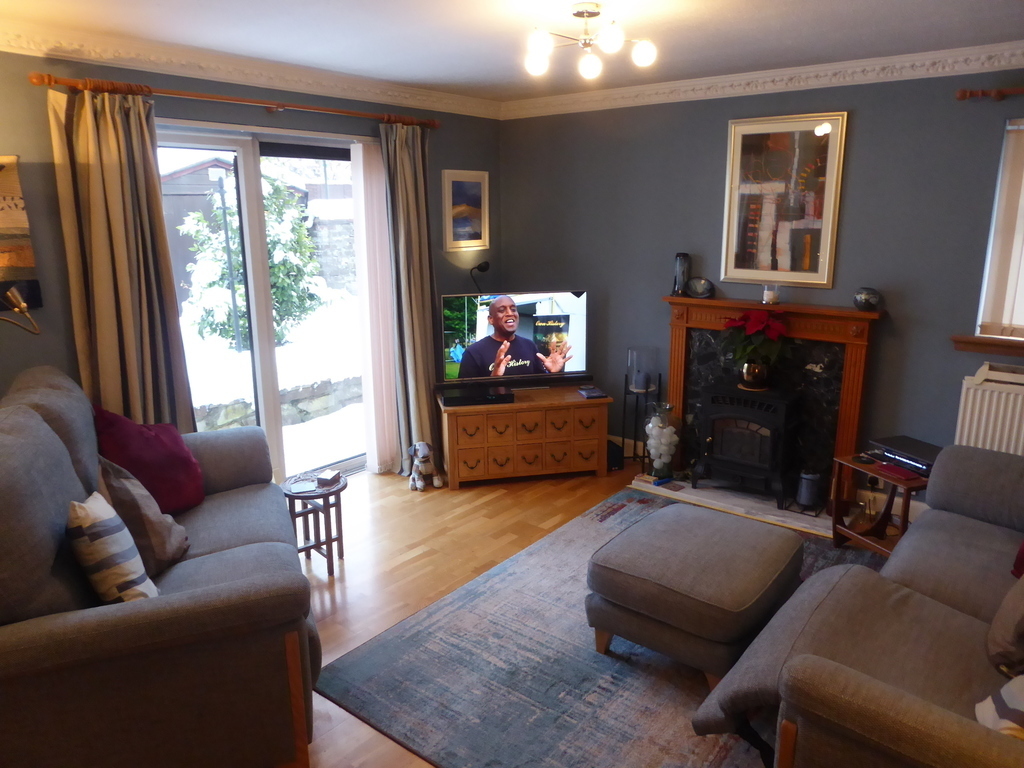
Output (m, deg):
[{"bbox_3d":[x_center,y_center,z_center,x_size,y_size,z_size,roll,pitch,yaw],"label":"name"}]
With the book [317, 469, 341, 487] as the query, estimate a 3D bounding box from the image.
[{"bbox_3d":[-0.863,0.448,3.499,0.070,0.042,0.115,4,14,16],"label":"book"}]

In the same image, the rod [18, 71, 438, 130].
[{"bbox_3d":[-1.208,-1.446,3.869,0.085,0.065,2.314,11,17,39],"label":"rod"}]

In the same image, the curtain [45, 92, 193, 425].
[{"bbox_3d":[-1.775,-0.213,3.444,0.130,2.112,0.420,11,17,39],"label":"curtain"}]

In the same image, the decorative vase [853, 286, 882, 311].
[{"bbox_3d":[1.886,-0.449,3.910,0.142,0.127,0.142,10,17,36],"label":"decorative vase"}]

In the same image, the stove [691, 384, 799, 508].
[{"bbox_3d":[1.353,0.341,4.270,0.510,0.623,0.255,10,17,36],"label":"stove"}]

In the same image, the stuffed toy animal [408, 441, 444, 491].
[{"bbox_3d":[-0.538,0.500,4.562,0.200,0.275,0.205,-3,14,-14],"label":"stuffed toy animal"}]

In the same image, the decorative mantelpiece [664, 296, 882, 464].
[{"bbox_3d":[1.464,0.073,4.362,1.213,1.104,0.200,10,17,36],"label":"decorative mantelpiece"}]

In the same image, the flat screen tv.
[{"bbox_3d":[0.026,-0.314,4.859,0.968,0.571,0.080,-3,14,-14],"label":"flat screen tv"}]

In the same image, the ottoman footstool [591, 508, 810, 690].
[{"bbox_3d":[0.723,0.817,2.898,0.618,0.440,0.675,10,17,36],"label":"ottoman footstool"}]

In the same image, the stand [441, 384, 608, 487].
[{"bbox_3d":[0.064,0.327,4.763,1.065,0.520,0.451,-3,14,-14],"label":"stand"}]

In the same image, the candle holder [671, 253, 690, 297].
[{"bbox_3d":[1.031,-0.665,4.516,0.100,0.269,0.100,10,17,36],"label":"candle holder"}]

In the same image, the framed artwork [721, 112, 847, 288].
[{"bbox_3d":[1.491,-1.010,4.123,0.644,0.910,0.030,11,17,39],"label":"framed artwork"}]

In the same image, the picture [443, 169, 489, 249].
[{"bbox_3d":[-0.311,-1.173,5.019,0.035,0.525,0.450,10,17,36],"label":"picture"}]

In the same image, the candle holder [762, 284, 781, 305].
[{"bbox_3d":[1.453,-0.501,4.141,0.090,0.098,0.090,11,17,39],"label":"candle holder"}]

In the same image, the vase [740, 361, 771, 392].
[{"bbox_3d":[1.389,-0.046,4.226,0.178,0.145,0.178,11,17,39],"label":"vase"}]

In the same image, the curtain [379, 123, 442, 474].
[{"bbox_3d":[-0.625,-0.471,4.625,0.145,2.150,0.410,10,17,36],"label":"curtain"}]

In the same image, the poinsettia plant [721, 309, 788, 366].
[{"bbox_3d":[1.362,-0.256,4.154,0.340,0.280,0.320,11,17,39],"label":"poinsettia plant"}]

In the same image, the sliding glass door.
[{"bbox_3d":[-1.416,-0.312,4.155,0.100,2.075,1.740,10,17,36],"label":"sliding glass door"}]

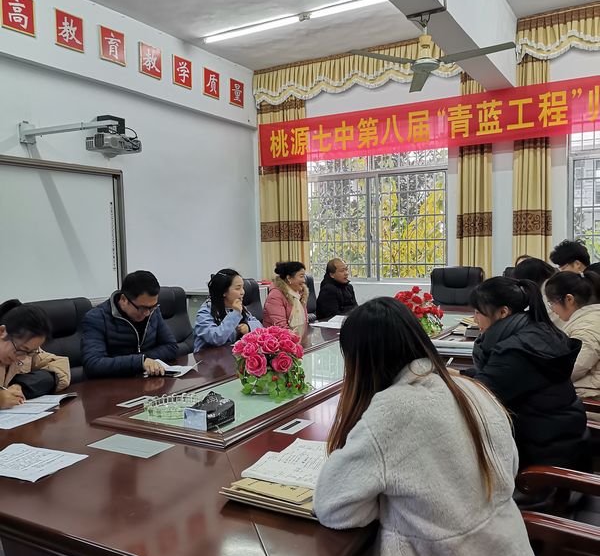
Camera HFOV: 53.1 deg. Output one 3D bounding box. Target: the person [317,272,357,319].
[{"bbox_3d":[0.350,0.464,5.511,0.640,1.280,0.570,0,3,30],"label":"person"}]

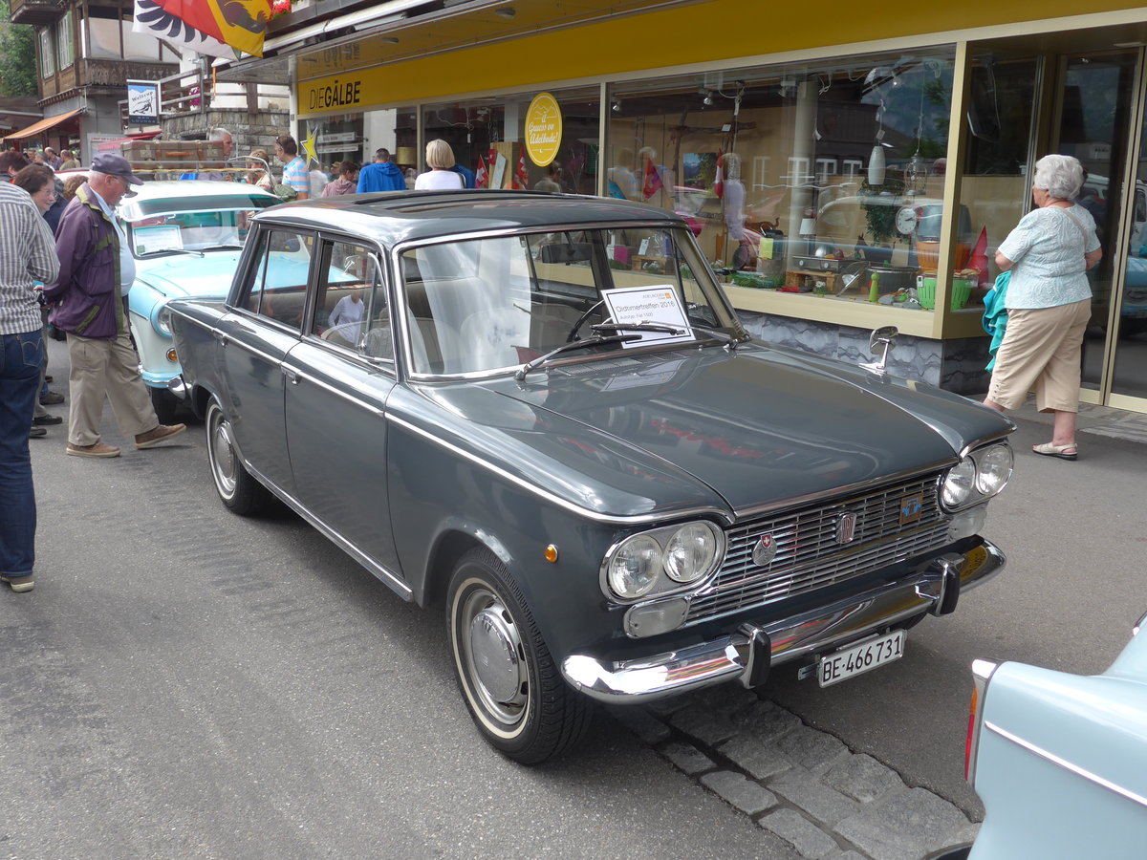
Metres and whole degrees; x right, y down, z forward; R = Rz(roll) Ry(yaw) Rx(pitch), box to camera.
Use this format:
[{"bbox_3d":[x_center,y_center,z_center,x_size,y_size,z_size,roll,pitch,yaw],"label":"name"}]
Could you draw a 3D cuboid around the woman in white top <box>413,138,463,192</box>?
[{"bbox_3d":[-1.069,-1.515,9.190,0.460,1.650,0.320,2,13,7],"label":"woman in white top"}]

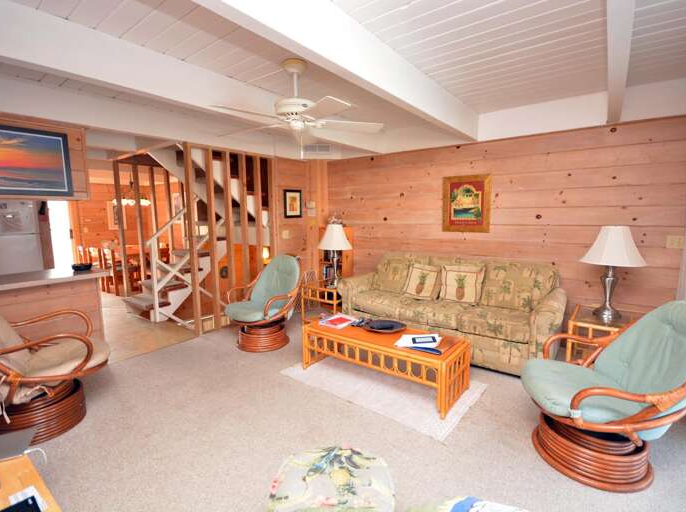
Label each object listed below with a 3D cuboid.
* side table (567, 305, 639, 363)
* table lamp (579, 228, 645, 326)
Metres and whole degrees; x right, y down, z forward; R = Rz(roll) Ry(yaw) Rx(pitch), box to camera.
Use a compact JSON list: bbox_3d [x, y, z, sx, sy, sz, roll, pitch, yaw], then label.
[{"bbox_3d":[2.222,0.772,2.696,0.494,0.505,0.609,6,10,39],"label":"side table"},{"bbox_3d":[2.167,0.148,2.583,0.413,0.767,0.413,6,10,39],"label":"table lamp"}]

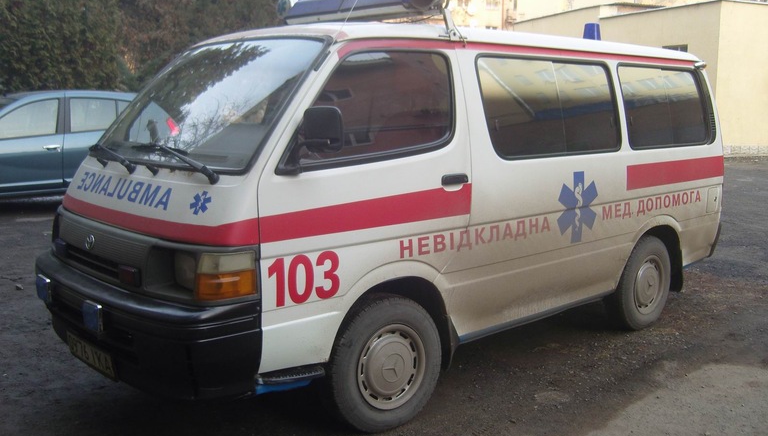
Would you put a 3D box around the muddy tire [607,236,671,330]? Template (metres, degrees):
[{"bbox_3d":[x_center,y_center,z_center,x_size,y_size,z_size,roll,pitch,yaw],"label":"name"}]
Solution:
[{"bbox_3d":[1.701,0.432,5.059,0.632,0.632,0.191,-8,12,-42],"label":"muddy tire"}]

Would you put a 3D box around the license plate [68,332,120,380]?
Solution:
[{"bbox_3d":[-1.285,0.607,3.295,0.020,0.113,0.519,-8,12,-42],"label":"license plate"}]

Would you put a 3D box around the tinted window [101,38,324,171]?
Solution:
[{"bbox_3d":[-0.839,-0.576,3.508,1.499,0.725,0.108,10,-28,47],"label":"tinted window"}]

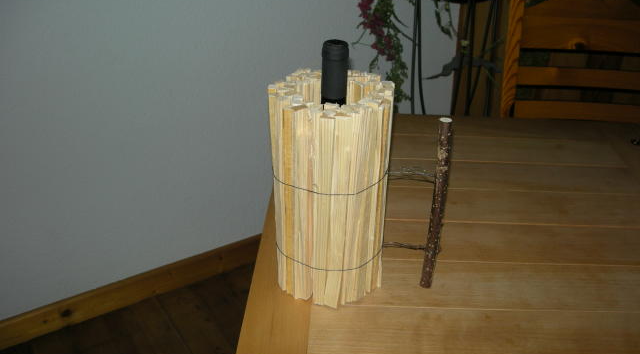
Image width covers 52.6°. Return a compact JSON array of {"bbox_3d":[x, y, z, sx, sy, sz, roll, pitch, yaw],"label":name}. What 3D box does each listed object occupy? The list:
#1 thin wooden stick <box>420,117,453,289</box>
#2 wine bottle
[{"bbox_3d":[0.139,0.038,0.777,0.015,0.233,0.015,2,29,2],"label":"thin wooden stick"},{"bbox_3d":[0.015,-0.014,0.794,0.075,0.310,0.075,2,29,2],"label":"wine bottle"}]

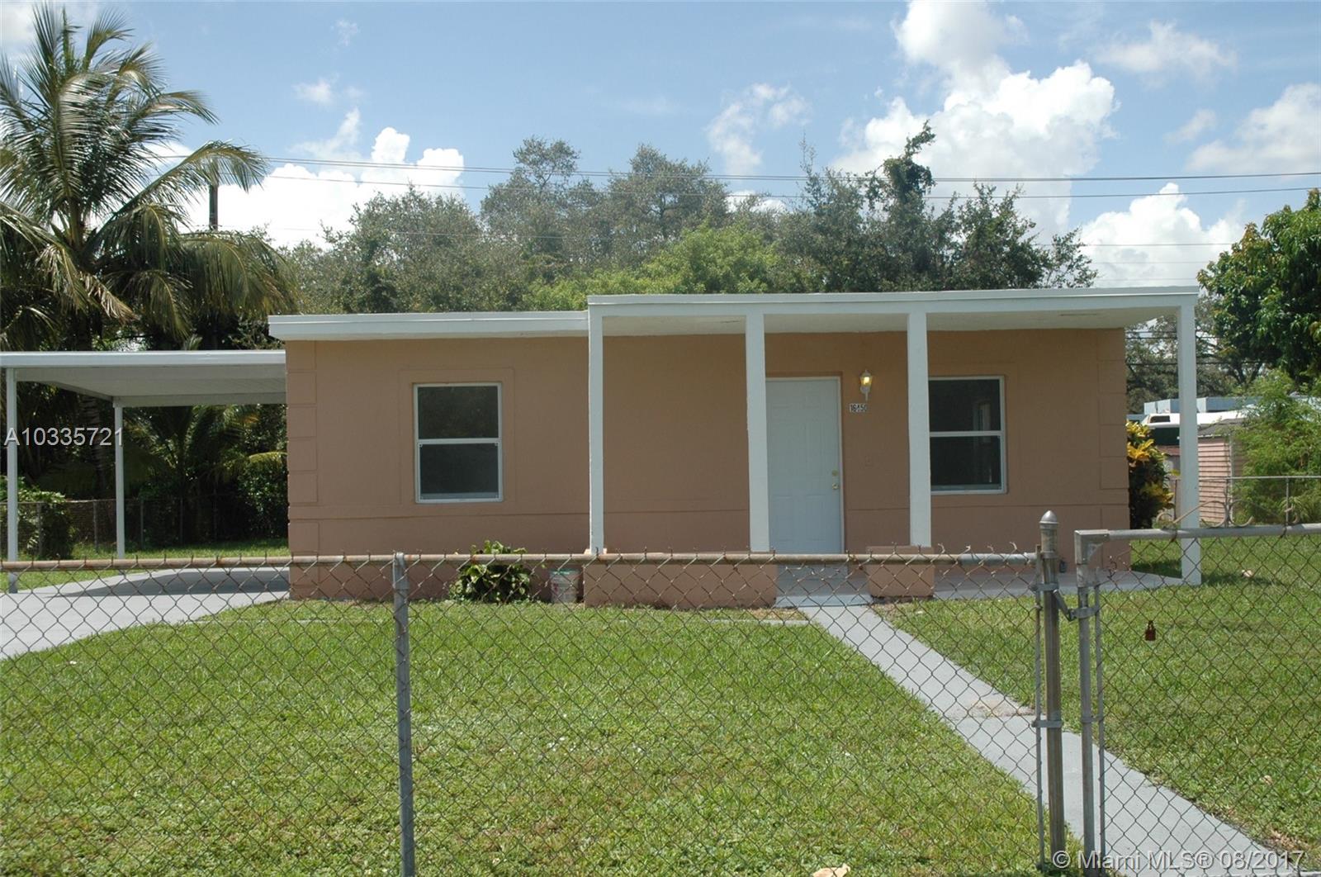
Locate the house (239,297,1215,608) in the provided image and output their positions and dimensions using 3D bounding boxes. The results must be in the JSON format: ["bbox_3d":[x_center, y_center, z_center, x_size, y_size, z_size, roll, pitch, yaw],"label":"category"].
[{"bbox_3d":[0.532,0.205,18.206,9.272,2.997,8.200,-1,-1,-1],"label":"house"}]

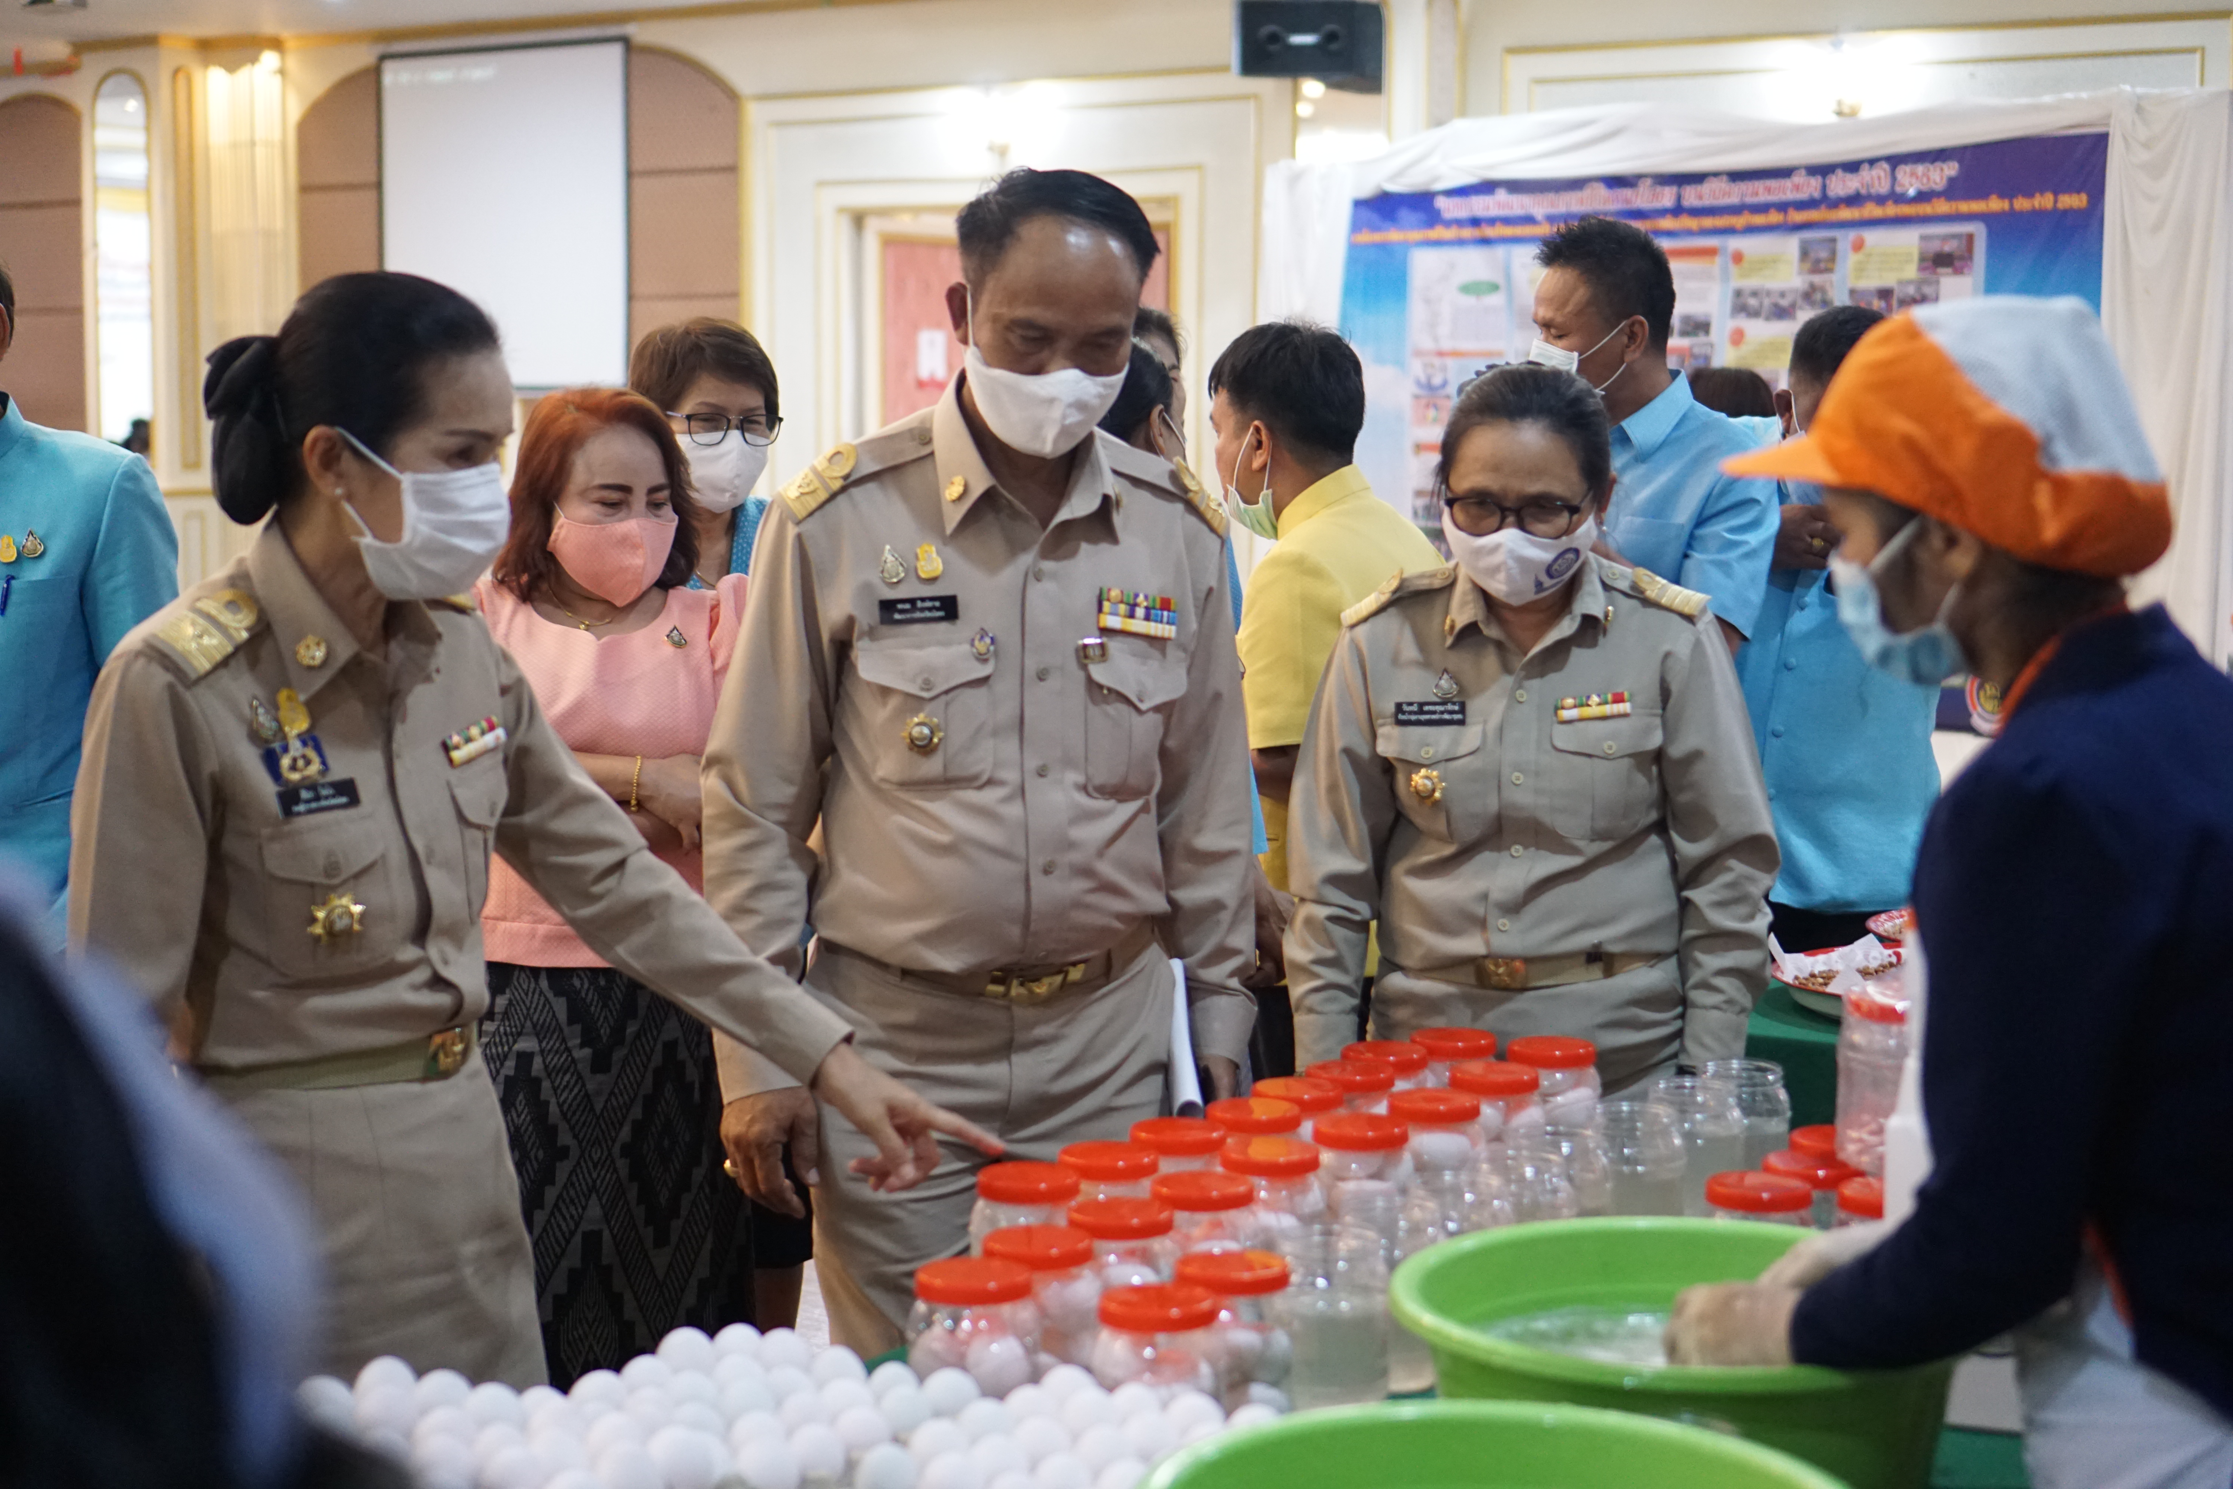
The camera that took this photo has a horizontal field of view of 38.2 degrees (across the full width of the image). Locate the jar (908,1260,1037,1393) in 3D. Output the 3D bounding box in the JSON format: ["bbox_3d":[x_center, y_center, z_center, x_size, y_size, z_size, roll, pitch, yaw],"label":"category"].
[{"bbox_3d":[-0.108,0.463,2.448,0.101,0.128,0.101,0,7,0],"label":"jar"}]

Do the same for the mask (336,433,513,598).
[{"bbox_3d":[-0.567,-0.185,2.650,0.115,0.110,0.135,18,12,19],"label":"mask"}]

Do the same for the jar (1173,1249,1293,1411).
[{"bbox_3d":[0.091,0.468,2.502,0.100,0.135,0.100,0,6,0],"label":"jar"}]

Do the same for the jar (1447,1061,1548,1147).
[{"bbox_3d":[0.387,0.408,3.318,0.102,0.145,0.102,1,7,0],"label":"jar"}]

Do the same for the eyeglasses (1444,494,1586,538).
[{"bbox_3d":[0.414,-0.257,3.340,0.137,0.045,0.140,4,22,6],"label":"eyeglasses"}]

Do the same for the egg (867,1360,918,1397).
[{"bbox_3d":[-0.167,0.491,2.421,0.043,0.056,0.043,0,7,0],"label":"egg"}]

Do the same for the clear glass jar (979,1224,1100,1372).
[{"bbox_3d":[-0.063,0.468,2.590,0.098,0.145,0.098,0,6,0],"label":"clear glass jar"}]

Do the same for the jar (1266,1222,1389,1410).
[{"bbox_3d":[0.169,0.459,2.591,0.100,0.132,0.100,0,6,0],"label":"jar"}]

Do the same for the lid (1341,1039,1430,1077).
[{"bbox_3d":[0.268,0.313,3.214,0.086,0.015,0.086,0,7,0],"label":"lid"}]

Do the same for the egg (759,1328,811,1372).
[{"bbox_3d":[-0.260,0.485,2.534,0.043,0.056,0.043,0,6,0],"label":"egg"}]

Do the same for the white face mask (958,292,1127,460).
[{"bbox_3d":[-0.064,-0.329,2.850,0.145,0.110,0.115,-1,29,-12],"label":"white face mask"}]

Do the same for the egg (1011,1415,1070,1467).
[{"bbox_3d":[-0.054,0.509,2.320,0.043,0.056,0.043,0,6,0],"label":"egg"}]

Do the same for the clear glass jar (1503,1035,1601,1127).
[{"bbox_3d":[0.456,0.389,3.388,0.102,0.145,0.102,1,7,0],"label":"clear glass jar"}]

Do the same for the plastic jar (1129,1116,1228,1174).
[{"bbox_3d":[0.057,0.426,2.970,0.098,0.145,0.098,0,6,0],"label":"plastic jar"}]

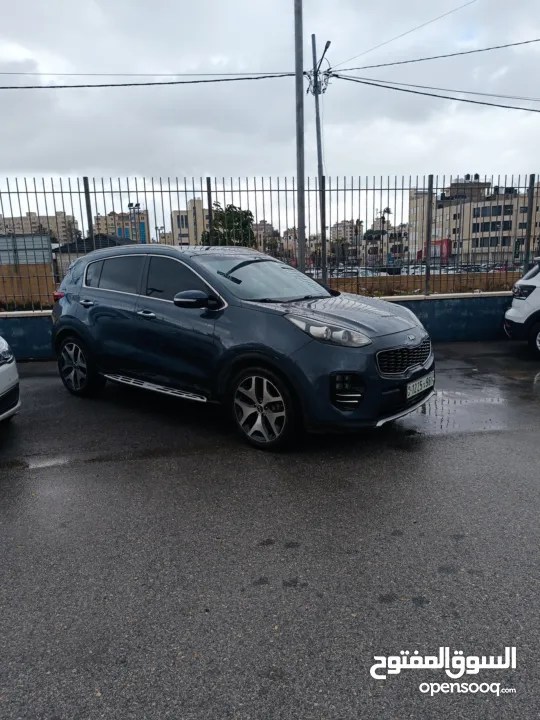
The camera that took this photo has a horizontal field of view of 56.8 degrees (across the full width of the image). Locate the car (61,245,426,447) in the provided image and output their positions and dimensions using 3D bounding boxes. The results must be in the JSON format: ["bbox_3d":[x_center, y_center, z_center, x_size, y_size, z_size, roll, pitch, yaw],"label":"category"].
[{"bbox_3d":[-0.561,-0.392,5.204,4.480,1.640,1.900,8,15,39],"label":"car"}]

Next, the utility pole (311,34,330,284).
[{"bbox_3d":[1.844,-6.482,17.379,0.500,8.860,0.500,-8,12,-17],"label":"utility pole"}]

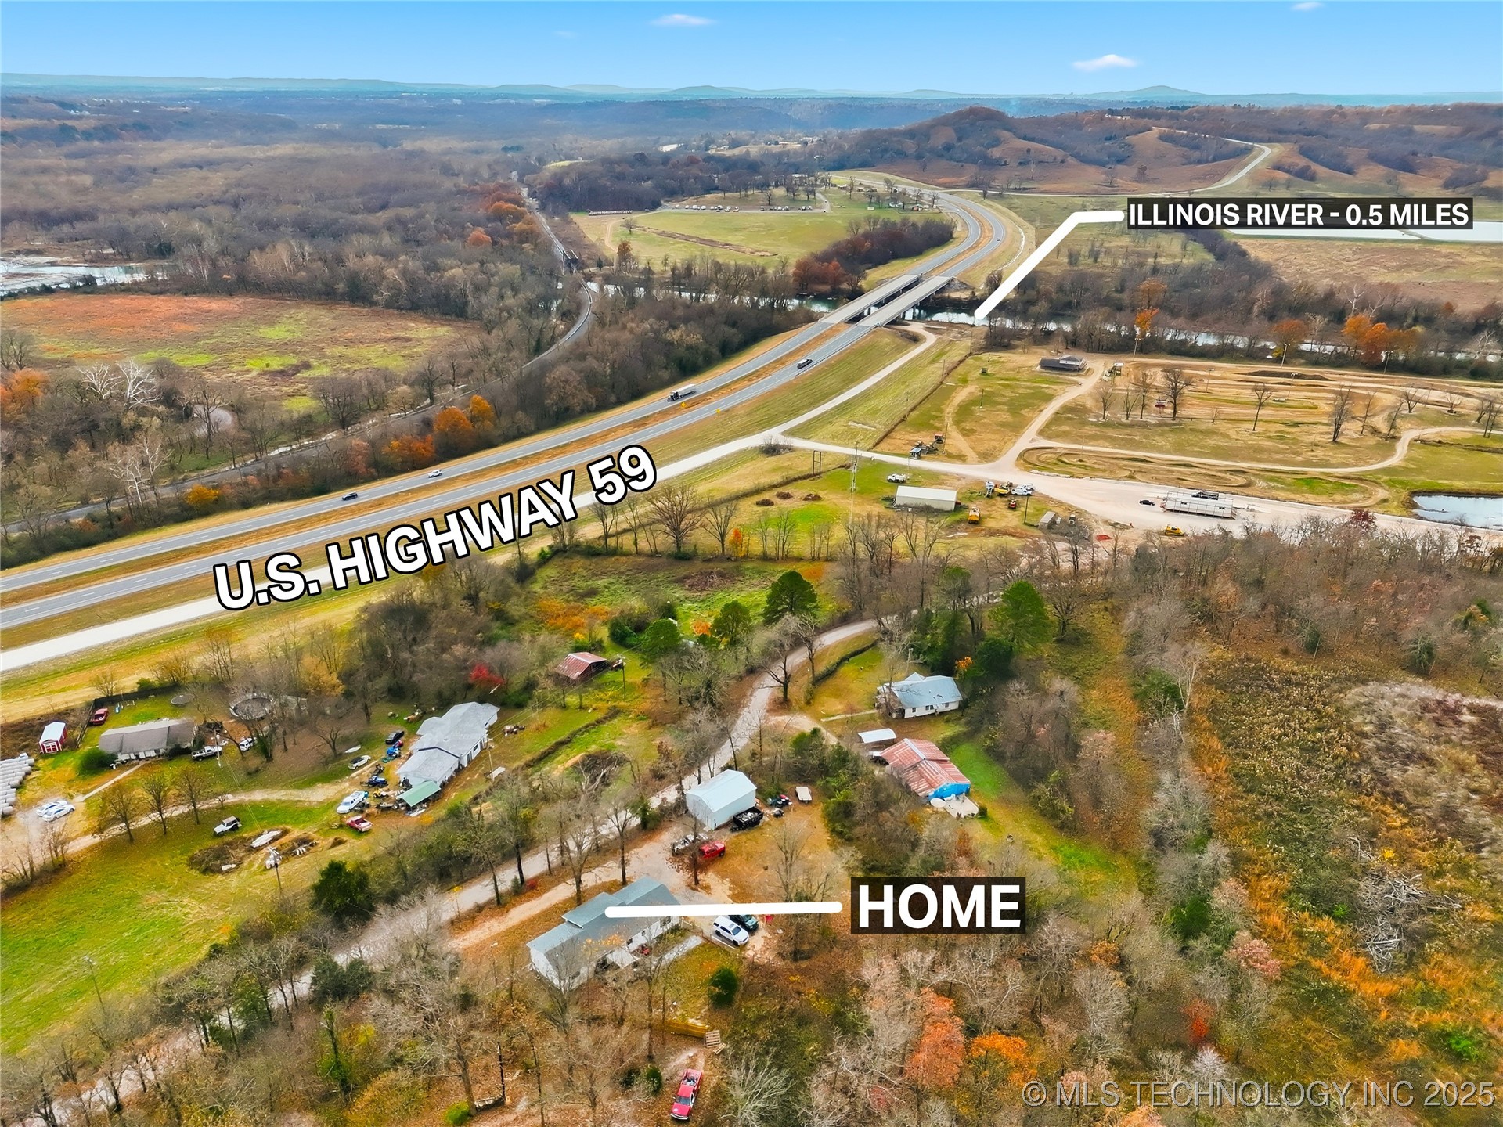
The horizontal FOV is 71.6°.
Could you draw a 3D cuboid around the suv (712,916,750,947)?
[{"bbox_3d":[-2.897,53.935,152.627,5.300,1.900,2.040,18,30,34],"label":"suv"}]

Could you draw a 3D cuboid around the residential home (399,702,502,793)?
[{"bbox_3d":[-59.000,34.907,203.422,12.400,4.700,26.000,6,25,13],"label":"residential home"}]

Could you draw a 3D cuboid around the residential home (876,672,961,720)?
[{"bbox_3d":[35.507,26.733,217.973,13.500,4.600,11.000,-8,26,-17],"label":"residential home"}]

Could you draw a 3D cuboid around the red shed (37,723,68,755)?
[{"bbox_3d":[-138.050,34.483,206.483,3.200,2.950,6.100,-10,26,-20],"label":"red shed"}]

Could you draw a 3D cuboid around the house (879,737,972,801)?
[{"bbox_3d":[32.200,37.970,192.405,10.400,4.200,14.200,-10,26,-21],"label":"house"}]

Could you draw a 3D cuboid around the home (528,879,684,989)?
[{"bbox_3d":[-18.942,47.512,135.644,18.540,4.500,9.320,-20,32,-38],"label":"home"}]

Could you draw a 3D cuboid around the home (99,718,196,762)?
[{"bbox_3d":[-118.010,34.454,204.787,15.900,4.400,9.300,-8,25,-16],"label":"home"}]

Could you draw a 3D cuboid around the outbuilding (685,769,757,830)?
[{"bbox_3d":[-5.278,40.854,182.634,9.790,5.000,7.270,-21,32,-39],"label":"outbuilding"}]

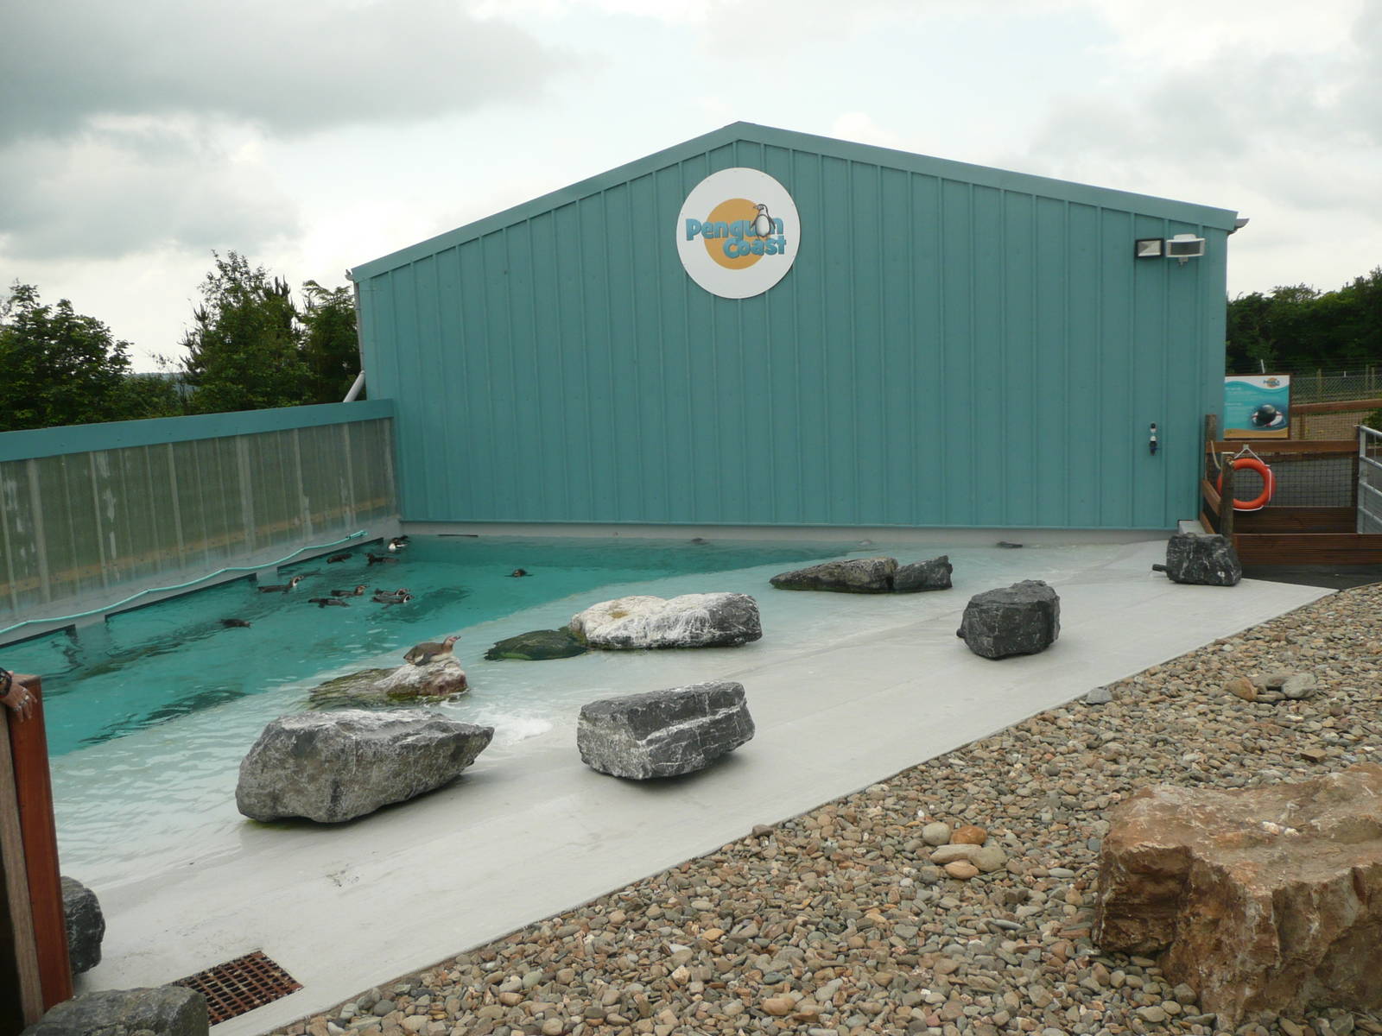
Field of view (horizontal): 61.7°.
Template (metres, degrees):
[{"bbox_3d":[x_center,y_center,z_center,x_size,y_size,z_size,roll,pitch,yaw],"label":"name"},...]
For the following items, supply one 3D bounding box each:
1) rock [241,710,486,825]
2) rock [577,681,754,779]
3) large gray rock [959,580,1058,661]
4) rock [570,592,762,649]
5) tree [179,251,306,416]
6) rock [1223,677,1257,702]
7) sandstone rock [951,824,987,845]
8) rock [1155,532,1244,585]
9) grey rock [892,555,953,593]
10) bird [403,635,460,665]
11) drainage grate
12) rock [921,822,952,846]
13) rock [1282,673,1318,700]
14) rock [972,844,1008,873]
[{"bbox_3d":[-1.627,1.209,5.889,1.180,0.400,0.540,-4,8,-13],"label":"rock"},{"bbox_3d":[-0.132,1.102,6.297,0.800,0.355,0.480,-8,10,-37],"label":"rock"},{"bbox_3d":[2.203,0.707,8.080,0.662,0.501,0.563,-2,8,5],"label":"large gray rock"},{"bbox_3d":[-0.197,0.821,9.311,1.514,0.381,0.700,-1,8,8],"label":"rock"},{"bbox_3d":[-7.692,-2.299,20.141,2.400,4.570,2.400,0,8,18],"label":"tree"},{"bbox_3d":[3.109,0.975,6.537,0.165,0.105,0.130,2,9,28],"label":"rock"},{"bbox_3d":[1.126,1.292,4.690,0.145,0.080,0.109,-4,8,-12],"label":"sandstone rock"},{"bbox_3d":[4.529,0.362,10.278,0.618,0.443,0.464,-6,8,-24],"label":"rock"},{"bbox_3d":[2.187,0.517,10.834,0.500,0.280,0.350,-2,8,3],"label":"grey rock"},{"bbox_3d":[-1.840,0.938,8.189,0.417,0.216,0.196,-4,8,-12],"label":"bird"},{"bbox_3d":[-1.613,1.661,4.021,0.400,0.040,0.362,-9,10,-43],"label":"drainage grate"},{"bbox_3d":[0.997,1.280,4.712,0.110,0.080,0.085,-2,8,0],"label":"rock"},{"bbox_3d":[3.408,0.945,6.479,0.187,0.134,0.150,-6,8,-25],"label":"rock"},{"bbox_3d":[1.154,1.314,4.468,0.131,0.094,0.111,-4,8,-12],"label":"rock"}]

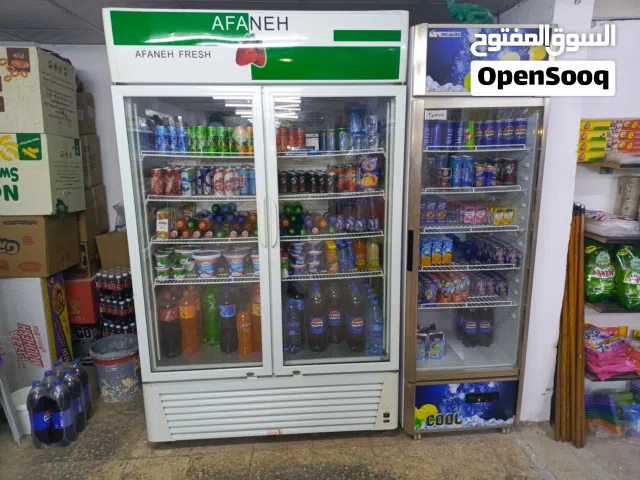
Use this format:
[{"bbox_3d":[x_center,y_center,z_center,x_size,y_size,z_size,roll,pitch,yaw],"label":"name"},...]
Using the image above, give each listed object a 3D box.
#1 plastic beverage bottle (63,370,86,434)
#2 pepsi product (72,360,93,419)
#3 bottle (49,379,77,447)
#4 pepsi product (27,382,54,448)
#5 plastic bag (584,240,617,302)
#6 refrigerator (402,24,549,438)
[{"bbox_3d":[-1.338,0.862,2.300,0.107,0.334,0.107,-1,12,0],"label":"plastic beverage bottle"},{"bbox_3d":[-1.348,0.841,2.404,0.107,0.334,0.107,-1,12,0],"label":"pepsi product"},{"bbox_3d":[-1.328,0.883,2.197,0.107,0.334,0.107,-1,12,0],"label":"bottle"},{"bbox_3d":[-1.434,0.887,2.187,0.107,0.334,0.107,-1,12,0],"label":"pepsi product"},{"bbox_3d":[1.387,0.161,2.141,0.180,0.310,0.100,-1,12,-2],"label":"plastic bag"},{"bbox_3d":[0.693,-0.004,2.295,0.610,1.978,0.600,-2,12,-4],"label":"refrigerator"}]

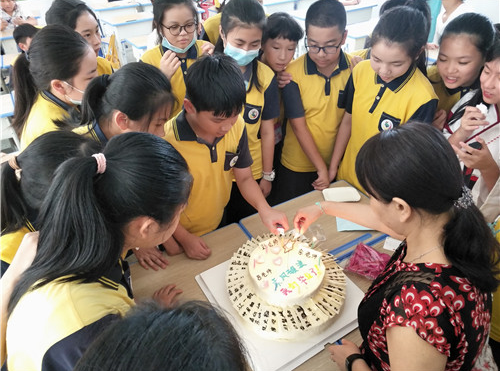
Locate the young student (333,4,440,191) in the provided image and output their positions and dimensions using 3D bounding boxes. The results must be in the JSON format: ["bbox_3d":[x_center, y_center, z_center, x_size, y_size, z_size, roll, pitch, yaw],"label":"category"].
[{"bbox_3d":[0.580,-0.003,1.779,0.430,1.560,0.300,20,43,26],"label":"young student"}]

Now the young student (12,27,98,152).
[{"bbox_3d":[-0.625,0.132,1.632,0.340,1.600,0.420,9,39,14],"label":"young student"}]

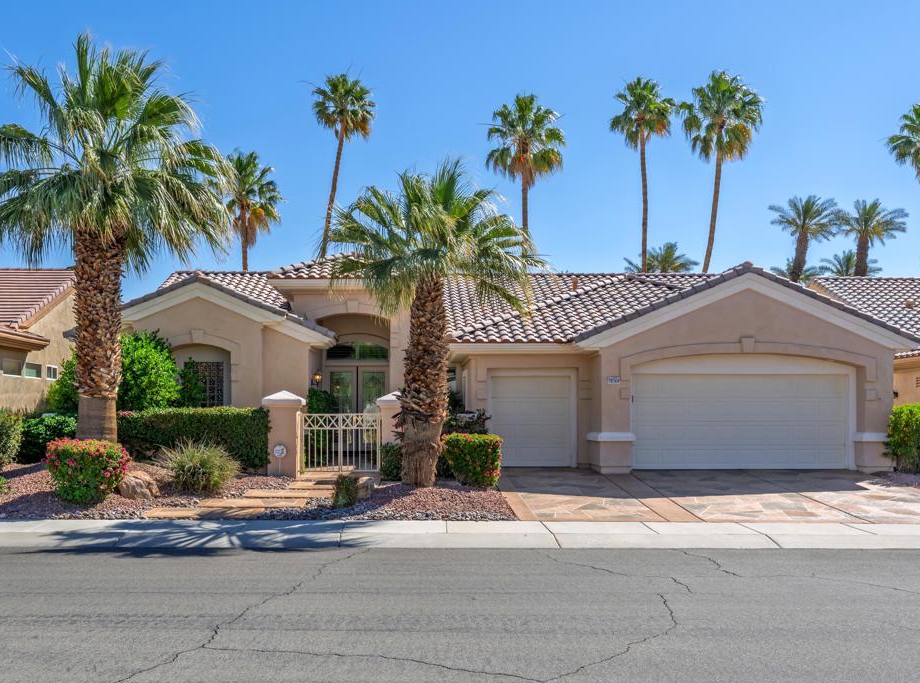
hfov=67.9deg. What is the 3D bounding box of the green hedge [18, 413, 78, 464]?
[{"bbox_3d":[-8.830,2.110,14.800,1.500,1.060,1.300,0,0,0],"label":"green hedge"}]

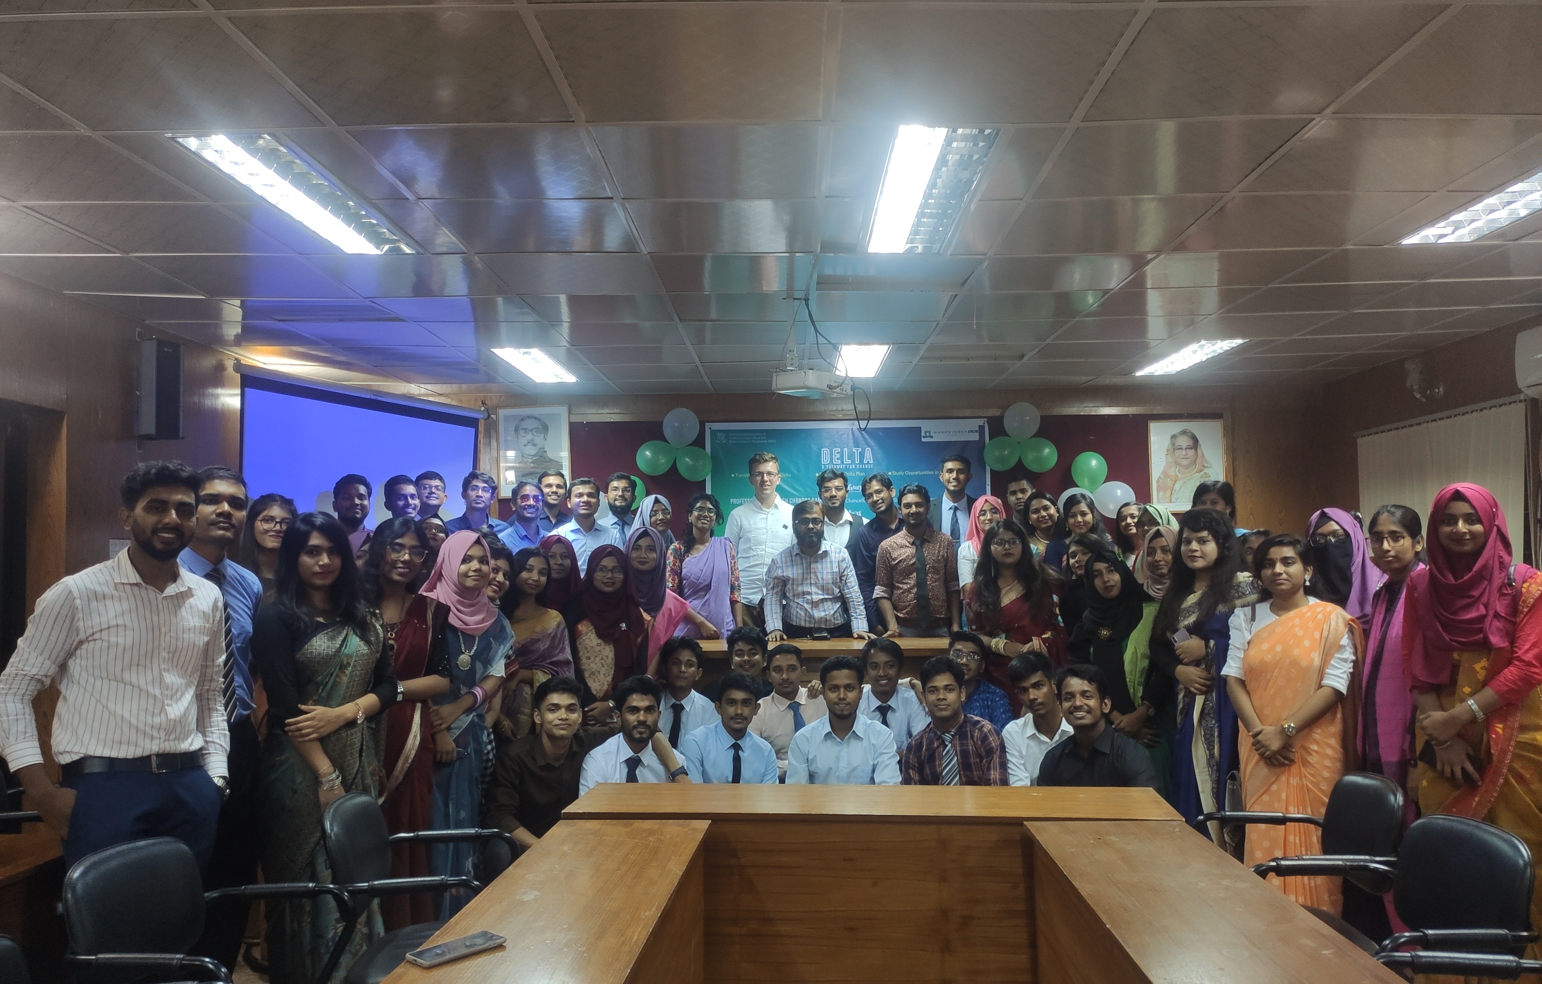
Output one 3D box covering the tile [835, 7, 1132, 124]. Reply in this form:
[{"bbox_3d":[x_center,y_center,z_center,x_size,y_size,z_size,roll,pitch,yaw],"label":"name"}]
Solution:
[{"bbox_3d":[0.438,-0.940,2.550,0.600,0.018,0.600,0,-3,1],"label":"tile"}]

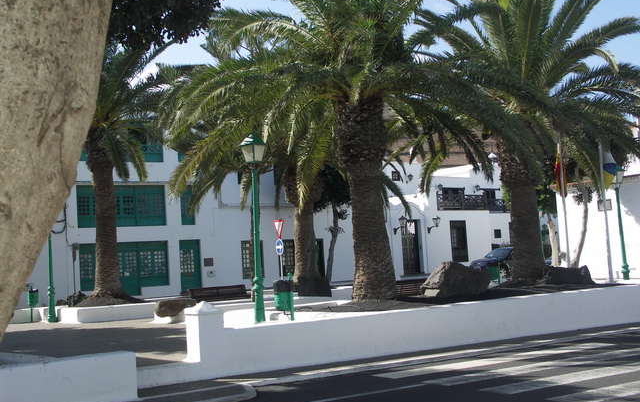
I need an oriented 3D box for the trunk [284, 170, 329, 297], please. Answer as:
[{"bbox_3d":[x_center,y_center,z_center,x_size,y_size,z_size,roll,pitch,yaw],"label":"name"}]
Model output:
[{"bbox_3d":[-0.398,0.900,30.000,1.350,3.776,1.300,-4,-4,0],"label":"trunk"}]

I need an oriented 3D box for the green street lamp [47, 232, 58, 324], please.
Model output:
[{"bbox_3d":[-8.560,1.874,32.300,0.520,3.970,0.520,-4,-4,0],"label":"green street lamp"}]

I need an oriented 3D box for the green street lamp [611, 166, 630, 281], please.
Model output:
[{"bbox_3d":[8.511,0.949,28.800,0.520,3.908,0.520,-4,-4,0],"label":"green street lamp"}]

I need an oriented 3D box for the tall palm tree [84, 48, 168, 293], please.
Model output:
[{"bbox_3d":[-6.836,-1.071,33.500,4.000,8.697,4.000,-4,-4,0],"label":"tall palm tree"}]

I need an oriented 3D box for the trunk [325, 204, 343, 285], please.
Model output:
[{"bbox_3d":[0.531,1.672,40.000,0.680,3.383,0.450,-4,-4,0],"label":"trunk"}]

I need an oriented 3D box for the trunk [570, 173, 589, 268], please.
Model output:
[{"bbox_3d":[9.222,0.974,36.000,0.680,3.894,0.500,-4,-4,0],"label":"trunk"}]

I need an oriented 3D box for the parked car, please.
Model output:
[{"bbox_3d":[9.076,2.930,48.699,4.250,1.550,1.780,-1,-4,-34],"label":"parked car"}]

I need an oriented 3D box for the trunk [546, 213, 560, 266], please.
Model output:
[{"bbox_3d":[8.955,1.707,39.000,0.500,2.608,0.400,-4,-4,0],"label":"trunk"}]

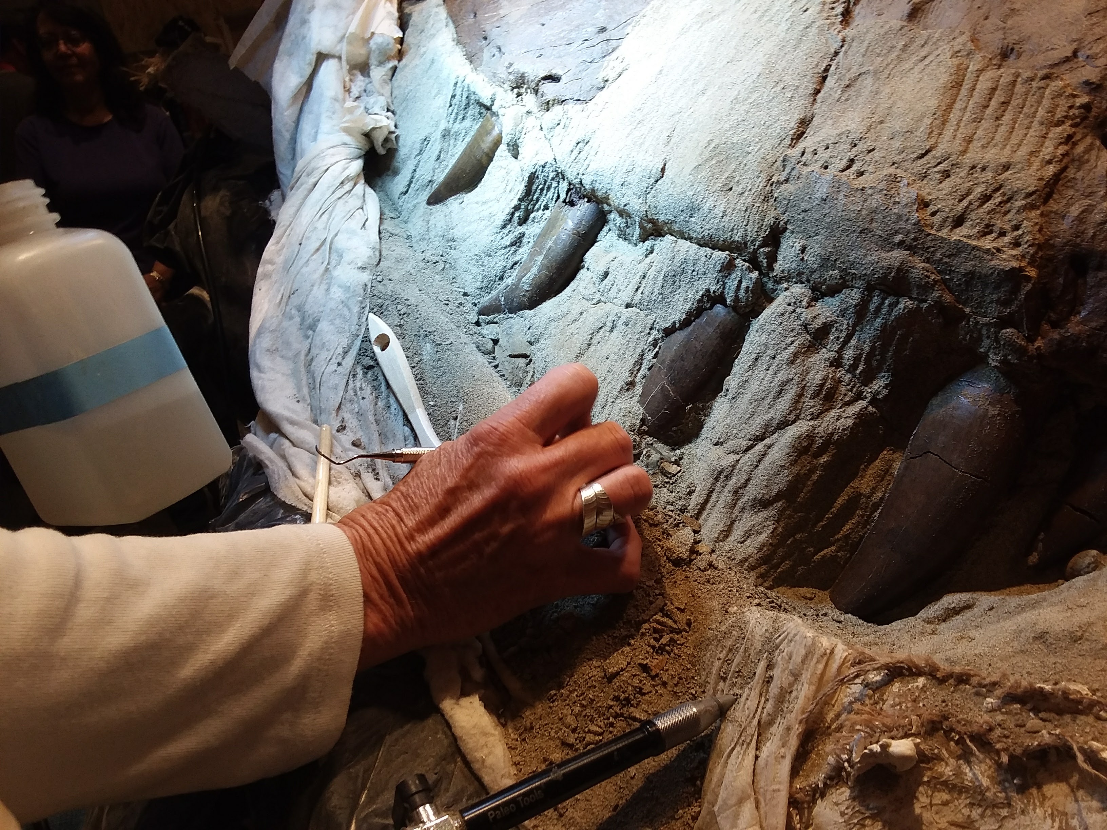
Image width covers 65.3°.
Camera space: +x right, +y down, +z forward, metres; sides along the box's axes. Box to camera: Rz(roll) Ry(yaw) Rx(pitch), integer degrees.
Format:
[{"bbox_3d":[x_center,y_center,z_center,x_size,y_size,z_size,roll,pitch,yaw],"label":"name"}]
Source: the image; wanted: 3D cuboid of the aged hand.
[{"bbox_3d":[-0.024,0.049,0.408,0.150,0.100,0.080,-25,-7,-10],"label":"aged hand"}]

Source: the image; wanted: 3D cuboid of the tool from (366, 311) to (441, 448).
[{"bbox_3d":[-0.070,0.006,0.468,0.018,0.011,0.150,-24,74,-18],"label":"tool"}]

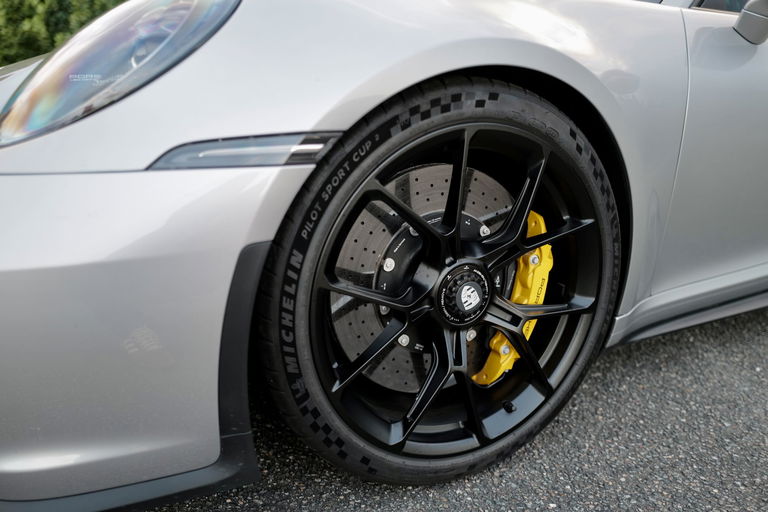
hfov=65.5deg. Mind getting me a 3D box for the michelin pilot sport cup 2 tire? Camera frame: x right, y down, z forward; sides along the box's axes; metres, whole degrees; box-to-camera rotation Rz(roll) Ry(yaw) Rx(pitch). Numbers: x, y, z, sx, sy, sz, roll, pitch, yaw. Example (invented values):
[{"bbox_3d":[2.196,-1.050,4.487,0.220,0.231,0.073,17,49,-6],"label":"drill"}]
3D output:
[{"bbox_3d":[0.084,0.038,1.048,0.685,0.683,0.262,-9,17,-25],"label":"michelin pilot sport cup 2 tire"}]

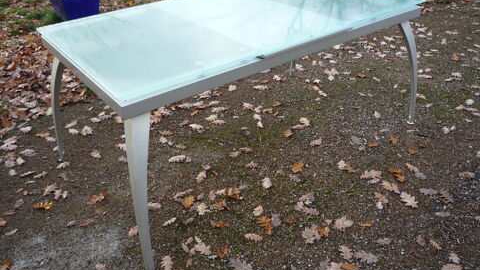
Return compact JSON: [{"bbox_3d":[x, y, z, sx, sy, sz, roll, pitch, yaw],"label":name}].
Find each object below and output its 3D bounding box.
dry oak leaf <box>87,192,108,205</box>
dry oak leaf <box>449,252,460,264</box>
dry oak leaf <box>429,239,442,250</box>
[{"bbox_3d":[-0.705,0.305,2.035,0.058,0.025,0.095,26,42,36],"label":"dry oak leaf"},{"bbox_3d":[0.894,0.509,1.730,0.041,0.016,0.051,18,37,27],"label":"dry oak leaf"},{"bbox_3d":[0.839,0.470,1.792,0.024,0.016,0.061,-11,34,-16],"label":"dry oak leaf"}]

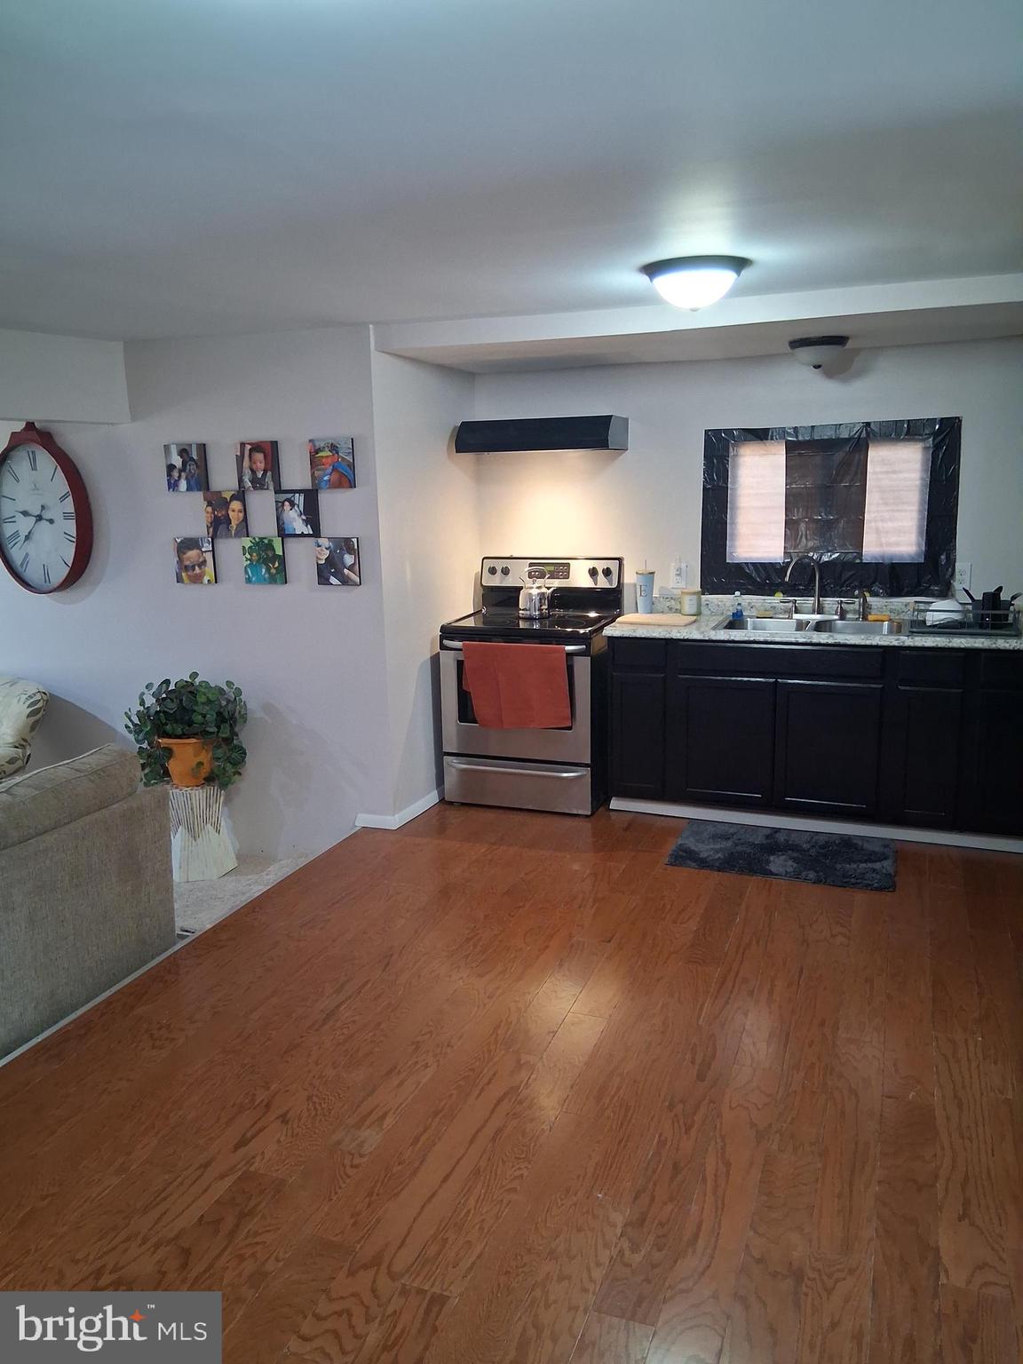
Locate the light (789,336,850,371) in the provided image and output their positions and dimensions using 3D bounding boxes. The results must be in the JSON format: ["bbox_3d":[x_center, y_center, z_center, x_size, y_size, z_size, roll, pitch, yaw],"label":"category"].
[{"bbox_3d":[1.309,-1.395,4.367,0.256,0.121,0.256,3,12,20],"label":"light"}]

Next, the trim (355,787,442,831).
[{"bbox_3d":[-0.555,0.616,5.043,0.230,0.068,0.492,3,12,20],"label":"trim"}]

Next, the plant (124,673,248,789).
[{"bbox_3d":[-1.509,0.230,4.749,0.560,0.490,0.520,3,12,20],"label":"plant"}]

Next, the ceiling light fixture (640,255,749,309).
[{"bbox_3d":[0.595,-1.262,3.294,0.352,0.133,0.352,3,12,20],"label":"ceiling light fixture"}]

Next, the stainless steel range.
[{"bbox_3d":[0.121,-0.006,5.207,0.759,1.197,0.680,3,12,20],"label":"stainless steel range"}]

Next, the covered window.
[{"bbox_3d":[1.489,-0.811,4.892,1.166,0.818,0.030,3,12,20],"label":"covered window"}]

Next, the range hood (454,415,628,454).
[{"bbox_3d":[0.156,-1.223,5.108,0.777,0.165,0.420,3,12,20],"label":"range hood"}]

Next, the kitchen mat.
[{"bbox_3d":[1.169,0.727,4.416,0.910,0.020,0.581,3,12,20],"label":"kitchen mat"}]

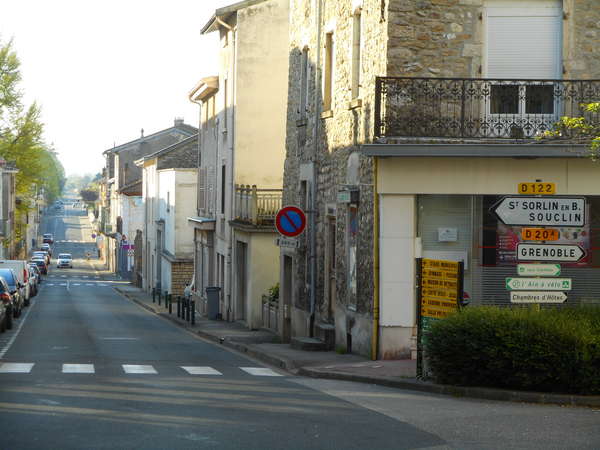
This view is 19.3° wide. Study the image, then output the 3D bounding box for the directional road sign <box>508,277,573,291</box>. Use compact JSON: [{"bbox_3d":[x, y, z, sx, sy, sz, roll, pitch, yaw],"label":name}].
[{"bbox_3d":[3.219,0.798,23.800,0.880,0.160,0.040,0,-1,2],"label":"directional road sign"}]

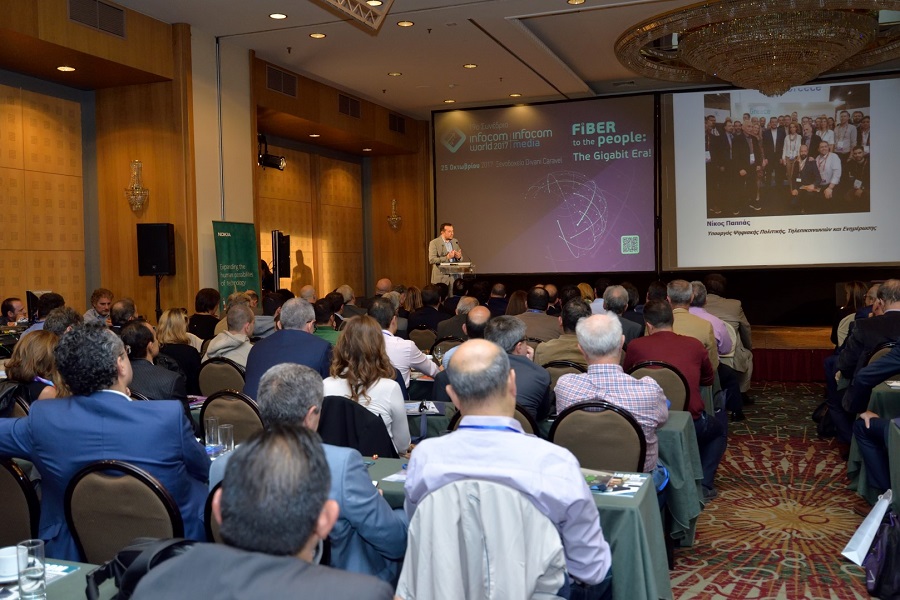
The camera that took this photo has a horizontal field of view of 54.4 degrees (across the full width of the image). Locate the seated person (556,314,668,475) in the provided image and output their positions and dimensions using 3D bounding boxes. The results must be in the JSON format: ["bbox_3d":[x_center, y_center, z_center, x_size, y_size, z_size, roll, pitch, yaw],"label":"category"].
[{"bbox_3d":[0.803,0.713,4.270,0.550,1.320,0.780,0,2,13],"label":"seated person"}]

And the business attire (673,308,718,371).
[{"bbox_3d":[1.836,0.400,6.850,0.550,0.660,0.420,0,2,15],"label":"business attire"}]

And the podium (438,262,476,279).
[{"bbox_3d":[0.105,0.028,13.100,0.560,1.170,0.450,-2,2,-15],"label":"podium"}]

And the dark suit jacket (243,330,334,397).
[{"bbox_3d":[-1.064,0.521,5.800,0.550,0.660,0.420,-1,2,8],"label":"dark suit jacket"}]

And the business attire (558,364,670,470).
[{"bbox_3d":[0.760,0.560,4.120,0.540,0.580,0.450,0,2,12],"label":"business attire"}]

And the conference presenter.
[{"bbox_3d":[-0.054,-0.289,13.450,0.510,1.780,0.400,-2,3,-32],"label":"conference presenter"}]

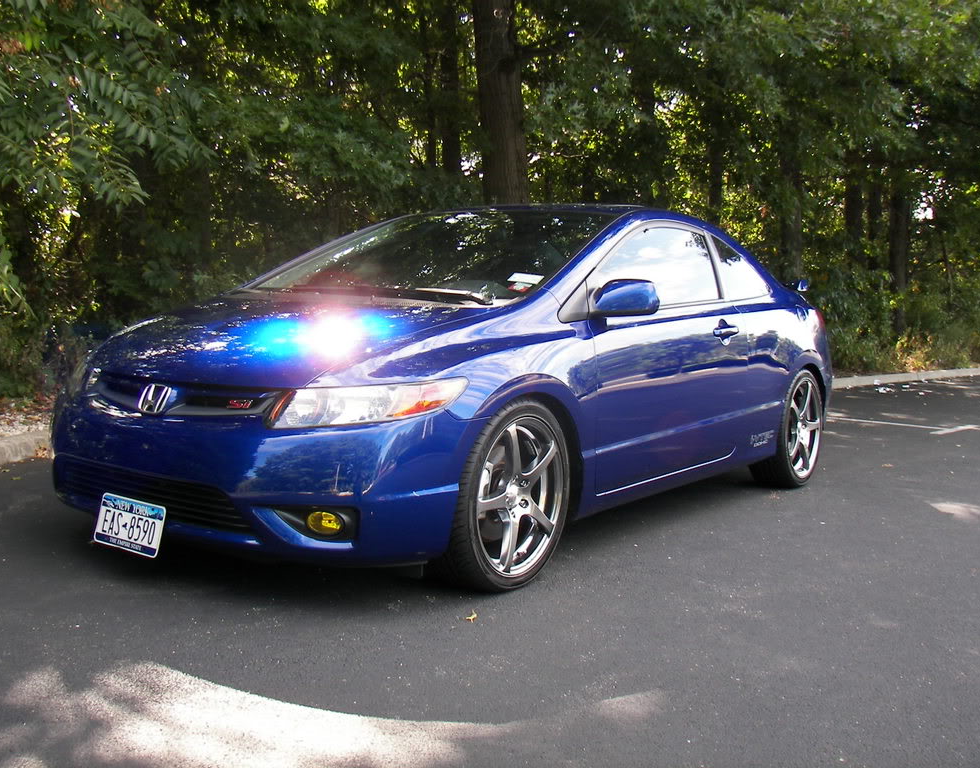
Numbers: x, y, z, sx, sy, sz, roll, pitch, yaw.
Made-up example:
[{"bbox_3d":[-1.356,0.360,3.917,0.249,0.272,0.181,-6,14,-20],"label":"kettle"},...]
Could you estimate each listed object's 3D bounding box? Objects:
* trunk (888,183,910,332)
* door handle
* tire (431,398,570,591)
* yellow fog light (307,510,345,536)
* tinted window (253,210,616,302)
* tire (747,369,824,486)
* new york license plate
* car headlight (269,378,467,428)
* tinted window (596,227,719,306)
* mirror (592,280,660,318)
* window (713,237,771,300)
[{"bbox_3d":[6.729,-2.112,17.500,0.330,2.800,0.330,-1,5,0],"label":"trunk"},{"bbox_3d":[1.034,-0.228,4.710,0.050,0.105,0.230,5,6,34],"label":"door handle"},{"bbox_3d":[0.022,0.347,3.514,0.220,0.635,0.635,5,6,34],"label":"tire"},{"bbox_3d":[-0.463,0.396,3.049,0.115,0.078,0.050,5,6,34],"label":"yellow fog light"},{"bbox_3d":[-0.187,-0.586,4.377,1.360,0.120,0.980,5,28,34],"label":"tinted window"},{"bbox_3d":[1.566,0.223,5.665,0.220,0.635,0.635,5,6,34],"label":"tire"},{"bbox_3d":[-1.094,0.428,3.232,0.305,0.155,0.012,5,-6,34],"label":"new york license plate"},{"bbox_3d":[-0.364,0.057,3.131,0.400,0.165,0.490,5,6,34],"label":"car headlight"},{"bbox_3d":[0.702,-0.493,4.455,0.070,0.390,1.300,-27,-12,33],"label":"tinted window"},{"bbox_3d":[0.481,-0.305,3.767,0.240,0.140,0.150,5,6,34],"label":"mirror"},{"bbox_3d":[1.216,-0.559,5.215,0.070,0.350,0.700,-26,-12,29],"label":"window"}]

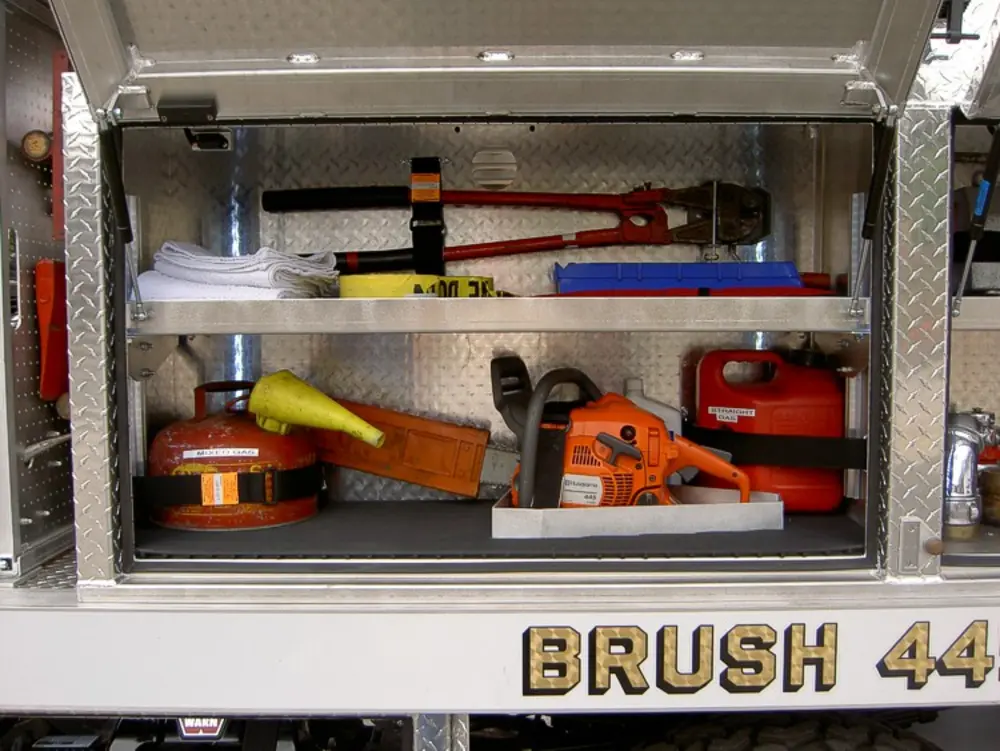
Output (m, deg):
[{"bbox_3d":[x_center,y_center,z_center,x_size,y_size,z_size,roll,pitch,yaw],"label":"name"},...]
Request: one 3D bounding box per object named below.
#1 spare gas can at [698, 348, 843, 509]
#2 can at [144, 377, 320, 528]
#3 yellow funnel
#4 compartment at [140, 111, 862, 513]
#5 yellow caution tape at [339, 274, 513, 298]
[{"bbox_3d":[0.483,0.093,1.821,0.262,0.288,0.165,0,3,0],"label":"spare gas can"},{"bbox_3d":[-0.461,0.125,1.734,0.288,0.244,0.288,-1,3,-8],"label":"can"},{"bbox_3d":[-0.305,0.067,1.660,0.252,0.103,0.100,22,12,25],"label":"yellow funnel"},{"bbox_3d":[-0.002,-0.097,1.627,1.070,0.690,0.440,0,3,0],"label":"compartment"},{"bbox_3d":[-0.114,-0.116,1.581,0.255,0.080,0.170,0,3,0],"label":"yellow caution tape"}]

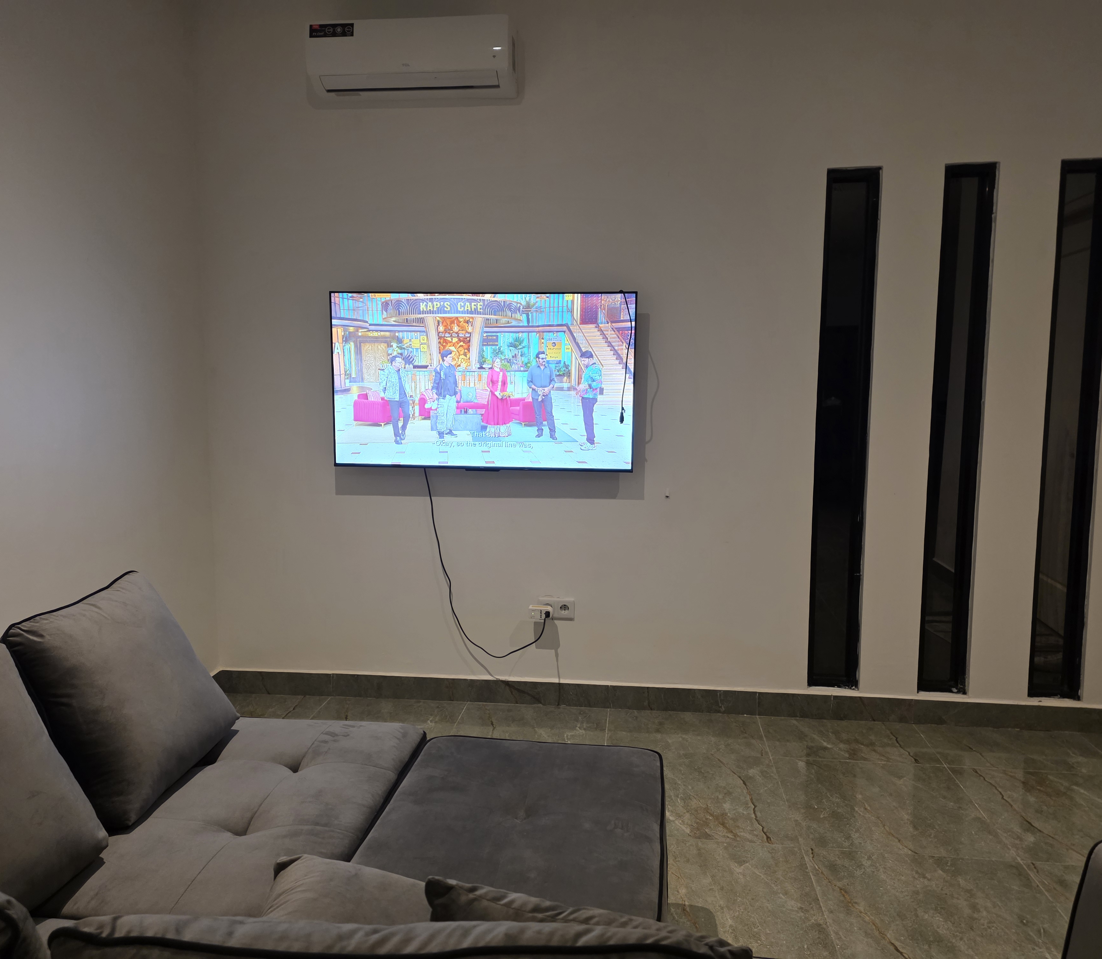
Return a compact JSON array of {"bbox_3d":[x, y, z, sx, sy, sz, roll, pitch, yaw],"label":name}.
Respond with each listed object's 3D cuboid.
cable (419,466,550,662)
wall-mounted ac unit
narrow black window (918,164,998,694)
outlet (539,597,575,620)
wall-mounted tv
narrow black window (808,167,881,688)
[{"bbox_3d":[-0.269,0.342,3.453,0.502,0.770,0.110,1,6,6],"label":"cable"},{"bbox_3d":[-0.531,-1.603,3.268,0.772,0.245,0.200,1,6,6],"label":"wall-mounted ac unit"},{"bbox_3d":[1.573,-0.167,3.320,0.191,2.049,0.075,1,6,6],"label":"narrow black window"},{"bbox_3d":[0.024,0.532,3.507,0.152,0.083,0.016,1,6,6],"label":"outlet"},{"bbox_3d":[-0.272,-0.391,3.420,1.226,0.708,0.065,1,7,6],"label":"wall-mounted tv"},{"bbox_3d":[1.150,-0.173,3.365,0.199,2.038,0.075,1,6,6],"label":"narrow black window"}]

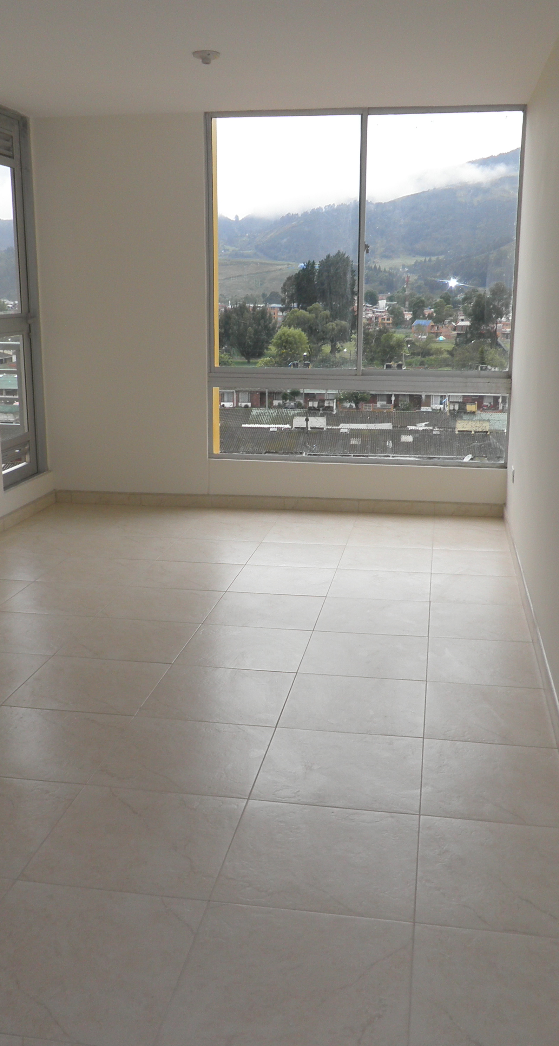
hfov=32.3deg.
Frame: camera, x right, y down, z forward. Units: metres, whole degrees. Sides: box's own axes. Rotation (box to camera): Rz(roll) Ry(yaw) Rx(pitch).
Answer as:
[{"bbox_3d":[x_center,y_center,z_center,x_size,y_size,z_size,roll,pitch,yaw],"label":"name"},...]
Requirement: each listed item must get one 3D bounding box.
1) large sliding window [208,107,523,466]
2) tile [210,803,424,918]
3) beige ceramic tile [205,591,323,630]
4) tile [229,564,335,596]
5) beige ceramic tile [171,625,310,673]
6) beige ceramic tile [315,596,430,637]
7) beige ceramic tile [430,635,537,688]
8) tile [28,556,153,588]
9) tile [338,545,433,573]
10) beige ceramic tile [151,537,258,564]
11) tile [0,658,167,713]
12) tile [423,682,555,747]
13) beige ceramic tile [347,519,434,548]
[{"bbox_3d":[0.472,-1.373,5.792,1.843,2.034,0.070,2,13,7],"label":"large sliding window"},{"bbox_3d":[0.105,0.808,2.339,0.454,0.012,0.454,2,13,9],"label":"tile"},{"bbox_3d":[-0.049,0.372,4.095,0.450,0.012,0.450,2,13,9],"label":"beige ceramic tile"},{"bbox_3d":[0.027,0.275,4.587,0.452,0.010,0.452,2,13,9],"label":"tile"},{"bbox_3d":[-0.124,0.482,3.728,0.454,0.012,0.454,2,13,9],"label":"beige ceramic tile"},{"bbox_3d":[0.395,0.391,4.024,0.450,0.012,0.450,2,13,9],"label":"beige ceramic tile"},{"bbox_3d":[0.749,0.519,3.590,0.395,0.012,0.454,2,13,9],"label":"beige ceramic tile"},{"bbox_3d":[-0.878,0.239,4.750,0.454,0.012,0.454,2,13,9],"label":"tile"},{"bbox_3d":[0.549,0.188,4.936,0.456,0.010,0.447,2,14,9],"label":"tile"},{"bbox_3d":[-0.367,0.153,5.097,0.452,0.010,0.452,2,13,9],"label":"beige ceramic tile"},{"bbox_3d":[-0.649,0.565,3.361,0.454,0.012,0.454,2,13,9],"label":"tile"},{"bbox_3d":[0.675,0.622,3.151,0.395,0.012,0.454,2,13,9],"label":"tile"},{"bbox_3d":[0.618,0.082,5.348,0.450,0.012,0.460,2,13,9],"label":"beige ceramic tile"}]

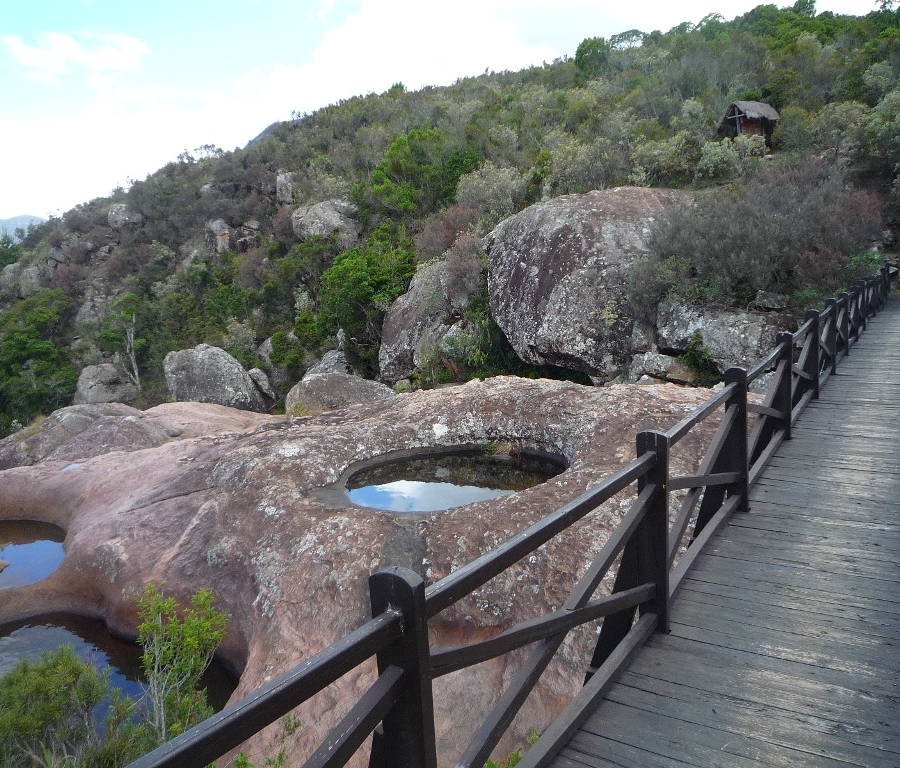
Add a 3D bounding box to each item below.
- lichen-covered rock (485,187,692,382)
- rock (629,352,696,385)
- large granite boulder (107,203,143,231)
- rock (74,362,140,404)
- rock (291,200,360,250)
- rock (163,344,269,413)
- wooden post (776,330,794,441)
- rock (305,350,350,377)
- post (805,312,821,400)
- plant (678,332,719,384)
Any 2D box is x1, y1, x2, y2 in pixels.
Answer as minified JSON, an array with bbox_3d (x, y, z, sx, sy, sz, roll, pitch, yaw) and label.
[{"bbox_3d":[2.973,-1.993,16.000,4.100,4.100,3.800,-1,6,11],"label":"lichen-covered rock"},{"bbox_3d":[3.701,-0.267,12.900,1.100,0.580,0.800,-1,7,16],"label":"rock"},{"bbox_3d":[-19.345,-9.916,44.000,2.000,1.650,1.700,-5,7,-23],"label":"large granite boulder"},{"bbox_3d":[-10.916,0.111,23.500,1.993,1.589,2.000,-7,8,-25],"label":"rock"},{"bbox_3d":[-5.556,-7.028,33.000,3.061,2.320,2.800,-5,7,-9],"label":"rock"},{"bbox_3d":[-6.153,-0.151,19.500,2.600,1.800,2.100,-5,7,-18],"label":"rock"},{"bbox_3d":[2.640,0.018,5.820,0.115,0.860,0.115,1,8,33],"label":"wooden post"},{"bbox_3d":[-3.313,-0.392,20.000,1.219,1.028,1.300,-5,7,-9],"label":"rock"},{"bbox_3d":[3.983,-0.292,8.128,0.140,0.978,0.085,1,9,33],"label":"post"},{"bbox_3d":[4.384,-0.436,13.000,0.720,0.950,0.650,-1,7,19],"label":"plant"}]

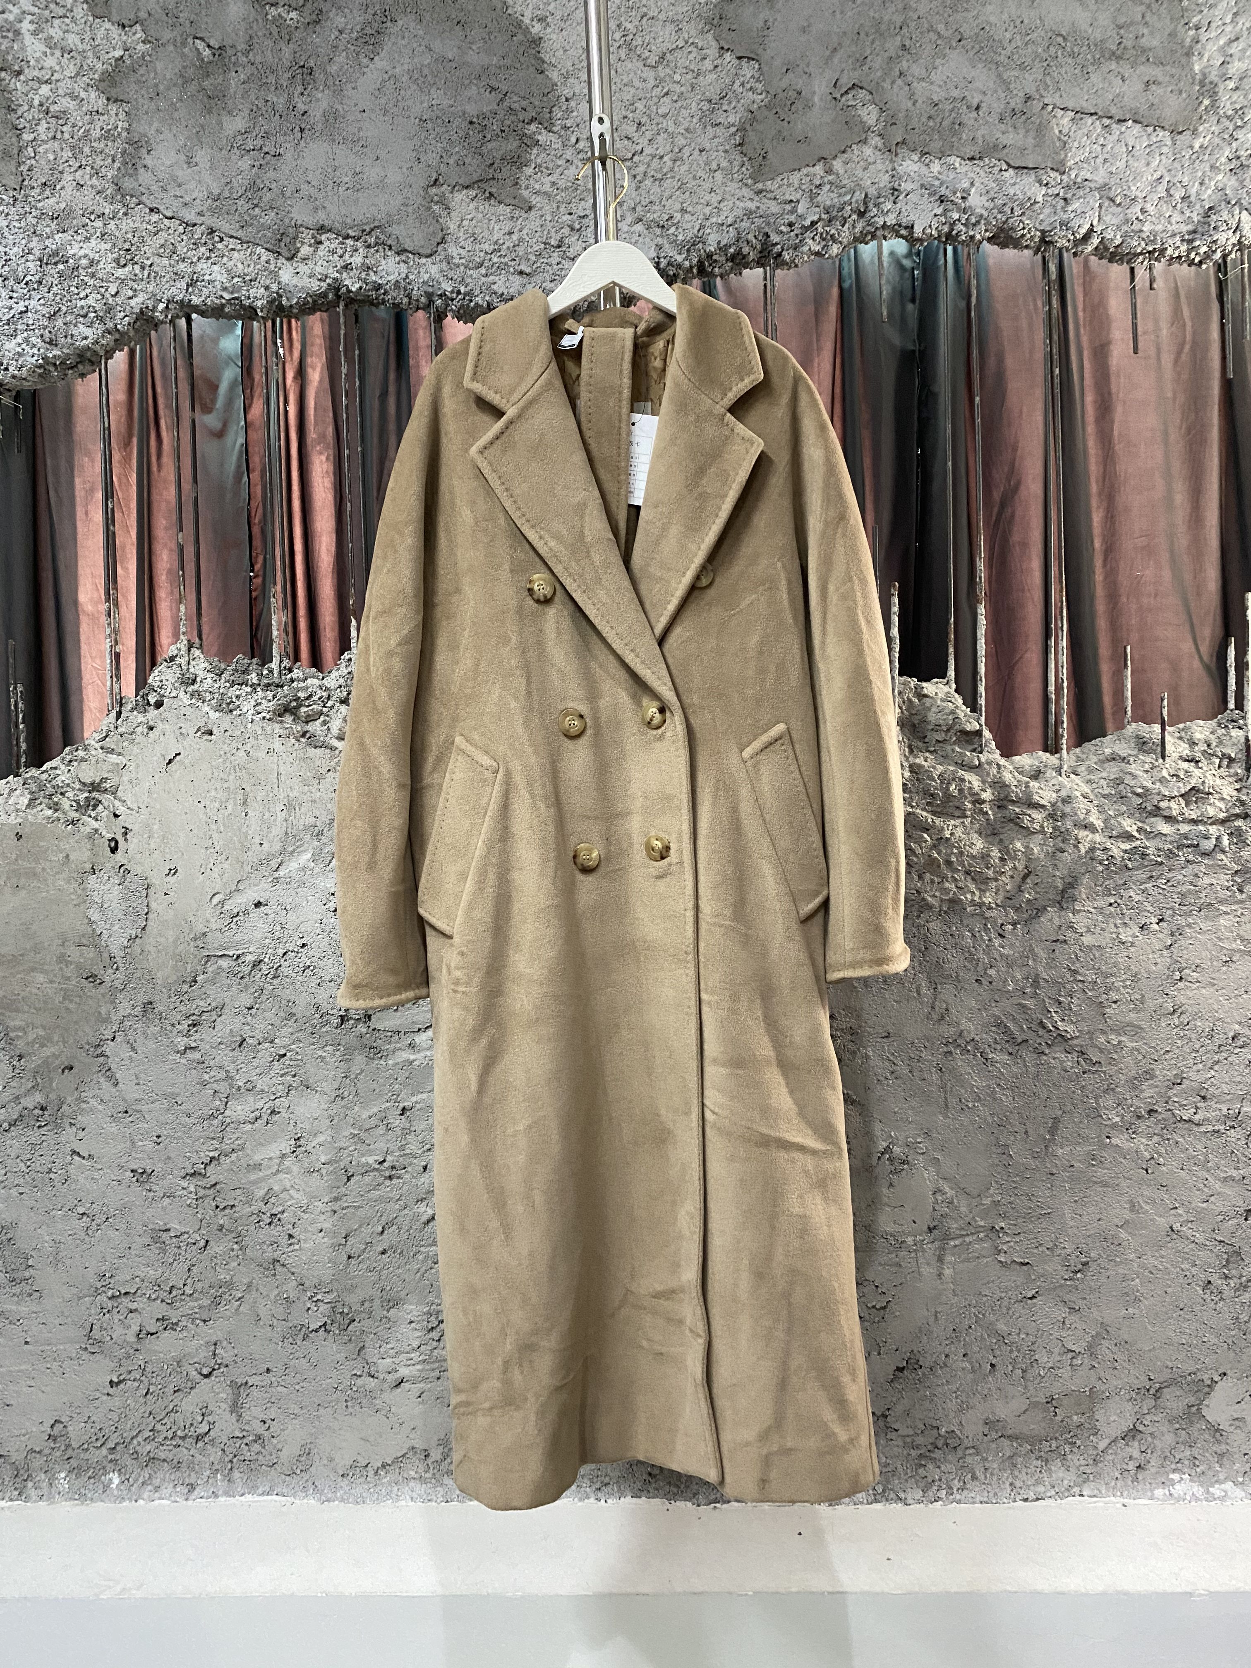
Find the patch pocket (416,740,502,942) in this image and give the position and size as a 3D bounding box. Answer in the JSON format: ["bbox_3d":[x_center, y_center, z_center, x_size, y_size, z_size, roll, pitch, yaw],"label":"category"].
[{"bbox_3d":[-0.174,0.003,1.300,0.062,0.195,0.028,12,0,20],"label":"patch pocket"}]

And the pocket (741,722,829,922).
[{"bbox_3d":[0.167,-0.011,1.300,0.064,0.195,0.028,-14,0,-22],"label":"pocket"}]

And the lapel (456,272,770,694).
[{"bbox_3d":[-0.011,-0.362,1.300,0.305,0.415,0.115,-2,0,0],"label":"lapel"}]

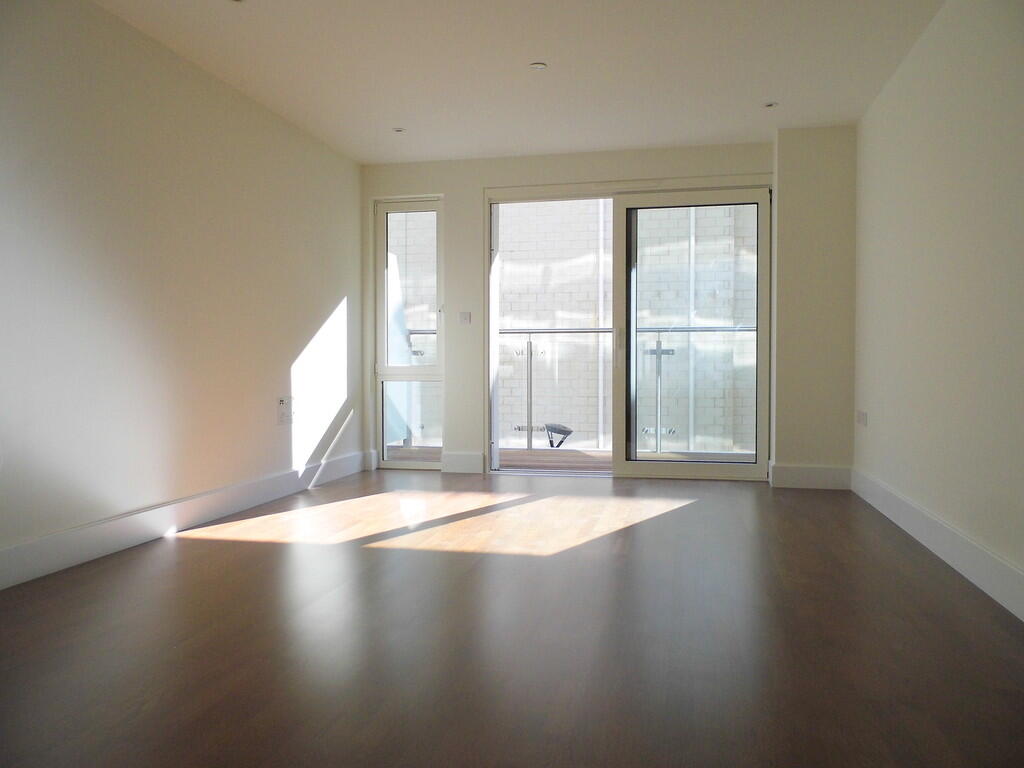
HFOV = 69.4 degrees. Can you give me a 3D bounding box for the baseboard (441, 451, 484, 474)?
[{"bbox_3d":[-0.379,0.604,5.694,0.336,0.160,0.025,0,2,13],"label":"baseboard"}]

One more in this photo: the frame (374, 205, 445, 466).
[{"bbox_3d":[-0.810,-0.380,5.854,0.554,2.120,0.090,0,2,13],"label":"frame"}]

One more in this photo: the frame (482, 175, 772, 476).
[{"bbox_3d":[0.807,-0.390,5.439,2.079,2.160,0.130,0,2,13],"label":"frame"}]

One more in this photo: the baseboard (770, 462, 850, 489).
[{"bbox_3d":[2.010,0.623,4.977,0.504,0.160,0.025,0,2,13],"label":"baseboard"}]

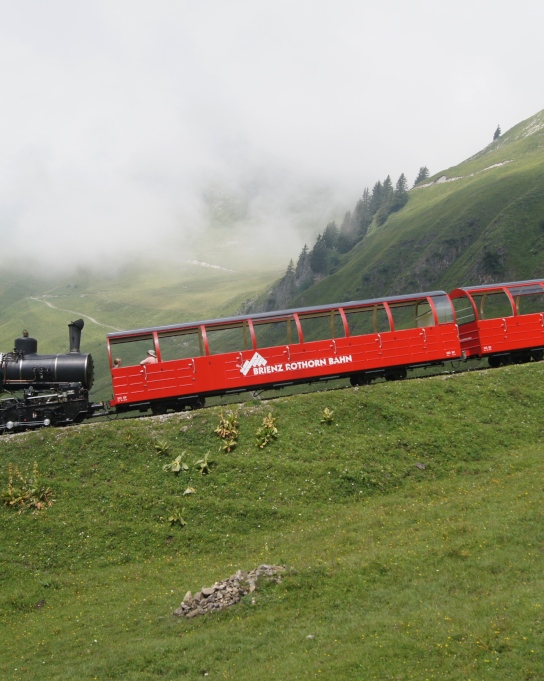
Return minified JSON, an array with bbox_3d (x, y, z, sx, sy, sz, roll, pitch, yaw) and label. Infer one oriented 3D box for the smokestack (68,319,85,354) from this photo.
[{"bbox_3d":[-5.997,-0.123,26.152,0.460,1.070,0.410,-1,-9,-1],"label":"smokestack"}]

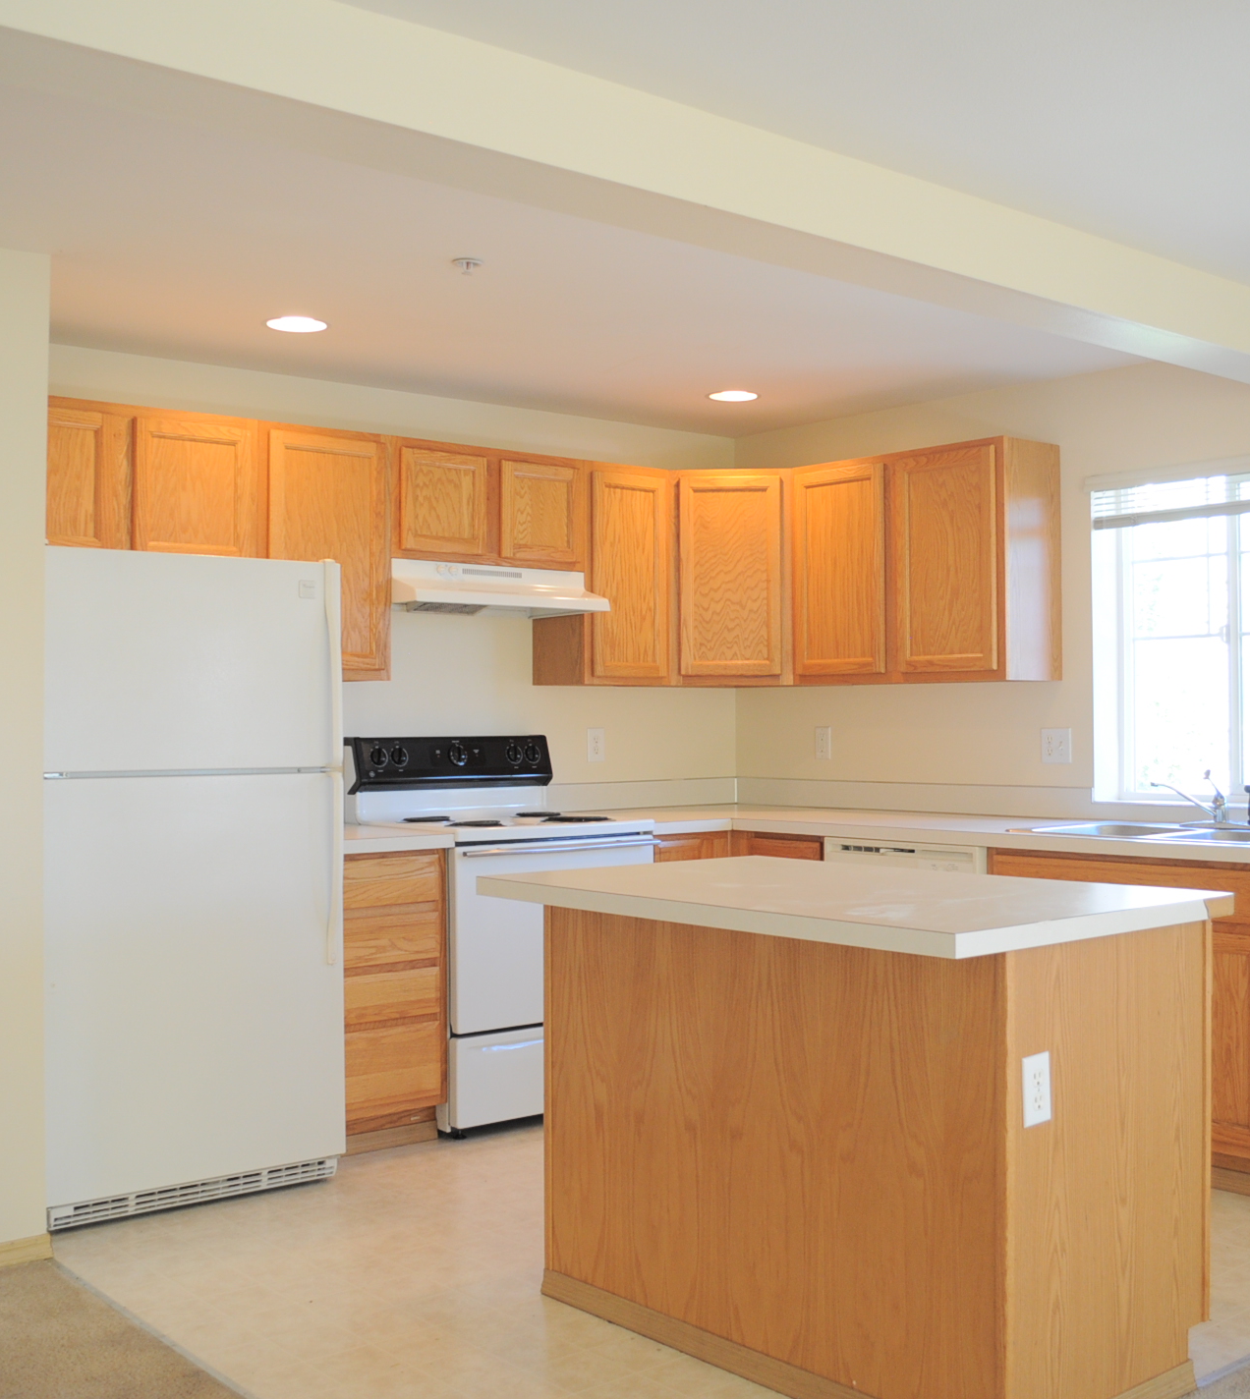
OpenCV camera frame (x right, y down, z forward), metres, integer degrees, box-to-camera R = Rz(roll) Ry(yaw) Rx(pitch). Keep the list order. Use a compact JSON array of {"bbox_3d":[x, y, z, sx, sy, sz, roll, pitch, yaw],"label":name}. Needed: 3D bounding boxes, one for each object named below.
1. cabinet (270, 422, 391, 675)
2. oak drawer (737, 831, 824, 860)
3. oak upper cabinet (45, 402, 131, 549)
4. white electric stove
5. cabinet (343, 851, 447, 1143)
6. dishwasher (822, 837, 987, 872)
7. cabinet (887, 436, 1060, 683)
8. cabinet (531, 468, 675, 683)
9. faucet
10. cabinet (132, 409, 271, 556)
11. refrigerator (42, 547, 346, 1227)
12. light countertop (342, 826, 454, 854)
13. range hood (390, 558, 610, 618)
[{"bbox_3d":[-0.983,-0.431,4.870,0.445,0.764,0.322,0,-1,-41],"label":"cabinet"},{"bbox_3d":[0.703,0.528,5.418,0.510,0.138,0.350,0,-1,-41],"label":"oak drawer"},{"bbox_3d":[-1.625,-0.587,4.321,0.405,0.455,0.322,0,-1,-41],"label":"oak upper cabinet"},{"bbox_3d":[-0.394,0.711,5.123,0.772,1.177,0.680,0,-1,-40],"label":"white electric stove"},{"bbox_3d":[-0.881,0.876,4.729,0.450,0.862,0.625,0,-1,-41],"label":"cabinet"},{"bbox_3d":[1.074,0.864,5.058,0.610,0.852,0.630,0,-1,-40],"label":"dishwasher"},{"bbox_3d":[1.153,-0.446,5.228,0.322,0.764,0.465,0,-1,-41],"label":"cabinet"},{"bbox_3d":[-0.076,-0.429,5.652,0.400,0.764,0.322,0,-1,-41],"label":"cabinet"},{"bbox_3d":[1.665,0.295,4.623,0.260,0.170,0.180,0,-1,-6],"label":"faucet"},{"bbox_3d":[-1.310,-0.586,4.639,0.418,0.459,0.323,0,-1,-40],"label":"cabinet"},{"bbox_3d":[-1.298,0.469,4.237,0.778,1.643,0.837,0,-1,-40],"label":"refrigerator"},{"bbox_3d":[-0.897,0.419,4.757,0.479,0.045,0.640,0,-1,-40],"label":"light countertop"},{"bbox_3d":[-0.482,-0.362,5.225,0.777,0.144,0.435,0,-1,-41],"label":"range hood"}]

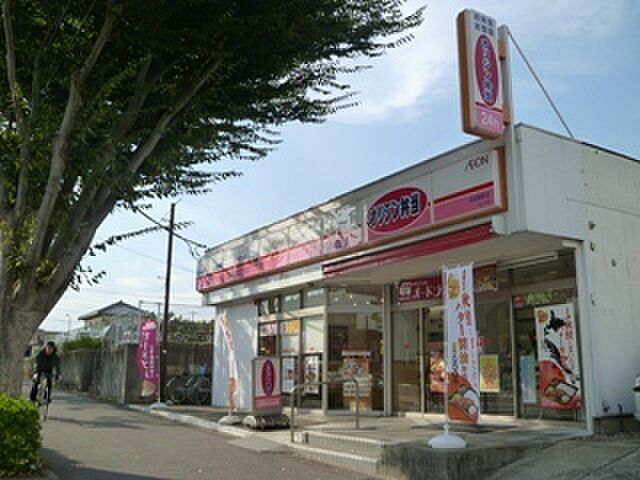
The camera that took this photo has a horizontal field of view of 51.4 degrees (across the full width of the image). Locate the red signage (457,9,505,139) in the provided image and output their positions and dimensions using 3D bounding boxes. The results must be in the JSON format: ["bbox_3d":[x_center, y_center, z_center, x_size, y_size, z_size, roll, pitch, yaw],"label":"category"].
[{"bbox_3d":[2.300,-2.362,9.508,0.620,1.800,0.230,8,-14,-31],"label":"red signage"}]

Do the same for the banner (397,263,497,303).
[{"bbox_3d":[2.540,0.925,13.602,0.100,0.490,2.850,8,-14,-31],"label":"banner"}]

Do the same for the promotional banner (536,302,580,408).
[{"bbox_3d":[3.906,1.918,10.964,0.080,1.700,0.810,8,-14,-31],"label":"promotional banner"}]

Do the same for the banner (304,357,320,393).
[{"bbox_3d":[-0.168,3.038,14.948,0.040,0.870,0.640,8,-14,-31],"label":"banner"}]

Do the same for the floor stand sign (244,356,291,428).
[{"bbox_3d":[-0.845,2.354,10.345,0.600,1.060,0.360,8,-14,-31],"label":"floor stand sign"}]

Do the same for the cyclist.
[{"bbox_3d":[-5.917,2.845,14.400,0.580,1.380,0.800,7,-13,-27],"label":"cyclist"}]

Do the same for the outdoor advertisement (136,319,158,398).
[{"bbox_3d":[-4.148,2.866,16.100,0.540,1.840,0.080,4,-13,-17],"label":"outdoor advertisement"}]

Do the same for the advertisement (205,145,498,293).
[{"bbox_3d":[-0.341,0.102,13.888,0.200,0.920,11.000,8,-14,-31],"label":"advertisement"}]

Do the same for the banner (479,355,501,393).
[{"bbox_3d":[3.397,2.668,13.300,0.450,0.760,0.040,-4,-13,19],"label":"banner"}]

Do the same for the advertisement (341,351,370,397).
[{"bbox_3d":[0.763,2.868,14.300,0.680,0.990,0.040,-4,-13,22],"label":"advertisement"}]

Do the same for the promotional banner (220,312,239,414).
[{"bbox_3d":[-1.591,2.136,11.700,0.140,1.750,0.520,6,-13,-24],"label":"promotional banner"}]

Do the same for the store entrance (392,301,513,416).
[{"bbox_3d":[2.505,2.368,13.273,0.200,2.100,3.350,8,-14,-31],"label":"store entrance"}]

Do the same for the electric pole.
[{"bbox_3d":[-4.565,1.806,20.044,0.160,6.050,0.160,8,-14,-31],"label":"electric pole"}]

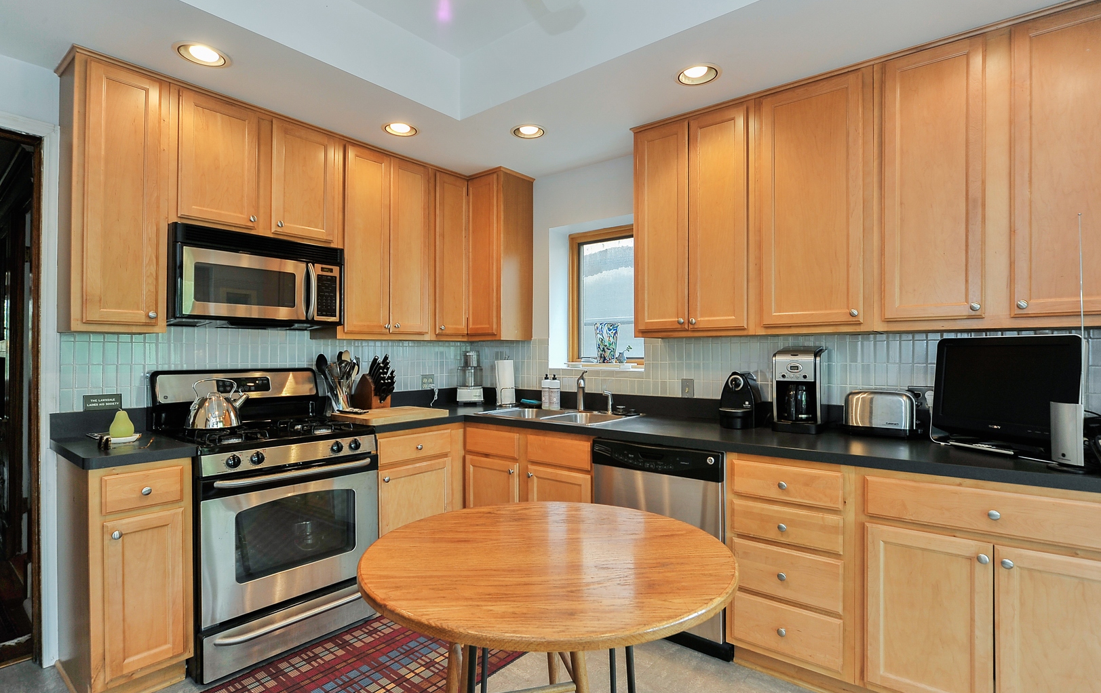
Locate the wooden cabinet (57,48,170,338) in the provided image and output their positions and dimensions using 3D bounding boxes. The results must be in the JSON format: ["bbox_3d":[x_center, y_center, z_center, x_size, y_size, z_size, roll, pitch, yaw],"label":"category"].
[{"bbox_3d":[-1.819,-0.586,2.167,0.320,1.065,0.299,0,-1,39],"label":"wooden cabinet"}]

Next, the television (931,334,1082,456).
[{"bbox_3d":[1.624,0.172,1.854,0.135,0.415,0.440,0,-1,-22],"label":"television"}]

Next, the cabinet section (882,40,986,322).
[{"bbox_3d":[1.501,-0.589,2.040,0.336,1.019,0.308,0,0,39],"label":"cabinet section"}]

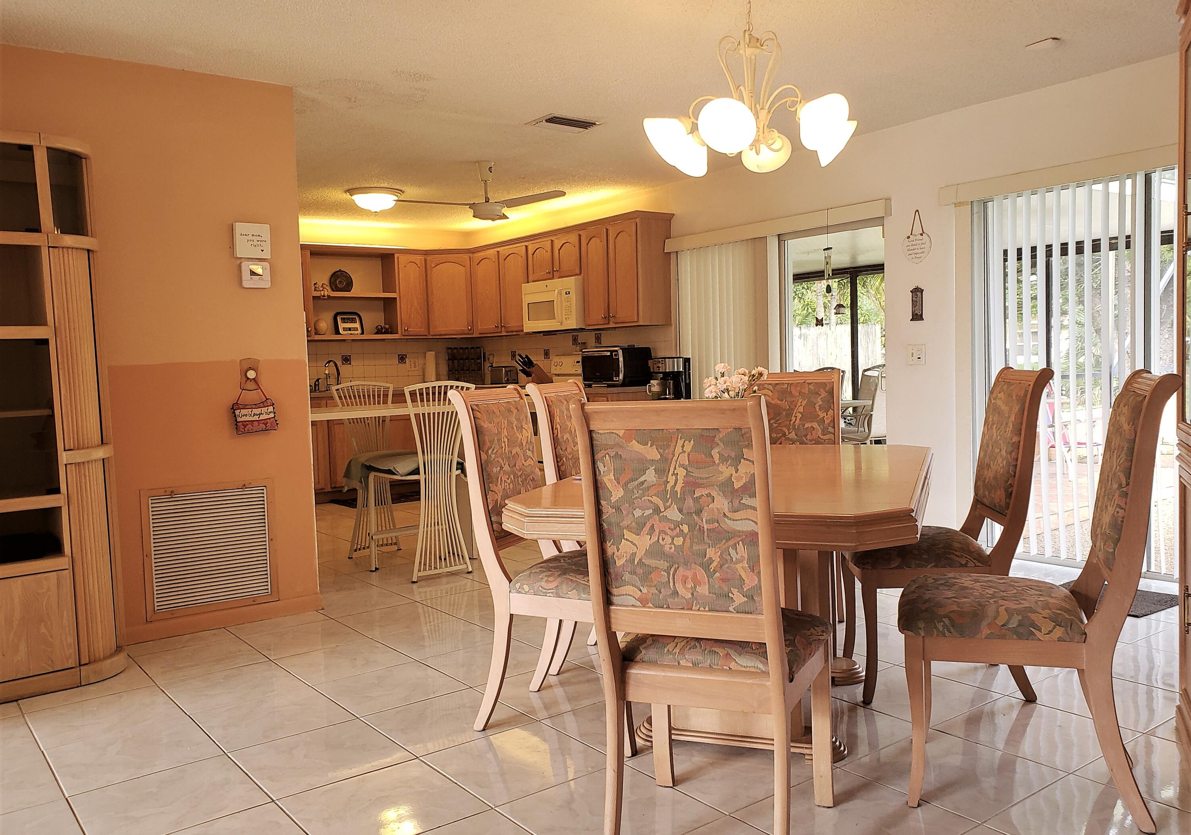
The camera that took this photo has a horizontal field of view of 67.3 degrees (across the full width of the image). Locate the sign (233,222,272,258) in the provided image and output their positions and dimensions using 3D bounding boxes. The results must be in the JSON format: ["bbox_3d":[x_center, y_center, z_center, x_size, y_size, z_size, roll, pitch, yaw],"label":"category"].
[{"bbox_3d":[-1.547,-0.798,4.030,0.150,0.152,0.038,-4,4,-38],"label":"sign"}]

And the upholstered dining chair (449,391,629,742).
[{"bbox_3d":[-0.084,0.429,2.829,0.607,1.070,0.475,0,4,23],"label":"upholstered dining chair"}]

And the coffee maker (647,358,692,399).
[{"bbox_3d":[0.528,-0.271,6.350,0.250,0.320,0.190,-4,4,-38],"label":"coffee maker"}]

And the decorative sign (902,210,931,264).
[{"bbox_3d":[1.834,-1.031,5.110,0.020,0.295,0.185,-4,4,-38],"label":"decorative sign"}]

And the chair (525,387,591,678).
[{"bbox_3d":[0.114,0.389,3.280,0.600,1.045,0.470,-1,3,22],"label":"chair"}]

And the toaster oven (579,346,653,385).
[{"bbox_3d":[0.165,-0.370,6.718,0.340,0.285,0.460,-5,5,-41],"label":"toaster oven"}]

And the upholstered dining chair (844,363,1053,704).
[{"bbox_3d":[1.165,0.372,3.038,0.607,1.070,0.475,-1,4,8],"label":"upholstered dining chair"}]

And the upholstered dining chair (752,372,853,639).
[{"bbox_3d":[0.770,0.352,3.568,0.470,1.045,0.600,-1,3,18],"label":"upholstered dining chair"}]

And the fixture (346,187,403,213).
[{"bbox_3d":[-1.615,-1.585,6.577,0.420,0.159,0.420,-5,5,-37],"label":"fixture"}]

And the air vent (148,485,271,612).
[{"bbox_3d":[-1.704,0.580,3.985,0.495,0.505,0.025,-5,5,-37],"label":"air vent"}]

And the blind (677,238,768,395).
[{"bbox_3d":[0.882,-0.278,6.177,0.070,1.930,0.810,-5,5,-41],"label":"blind"}]

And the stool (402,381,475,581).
[{"bbox_3d":[-0.958,0.324,4.964,0.450,1.050,0.480,-4,4,-38],"label":"stool"}]

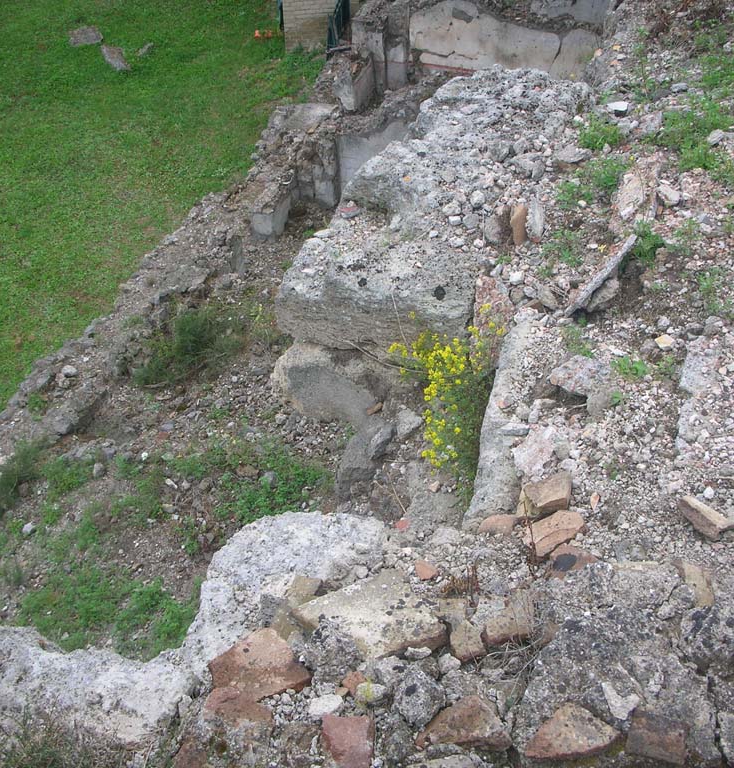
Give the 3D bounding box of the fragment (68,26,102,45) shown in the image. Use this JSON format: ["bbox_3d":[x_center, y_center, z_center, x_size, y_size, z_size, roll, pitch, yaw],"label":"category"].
[{"bbox_3d":[-4.269,-5.266,15.642,0.460,0.110,0.420,-12,39,-14],"label":"fragment"}]

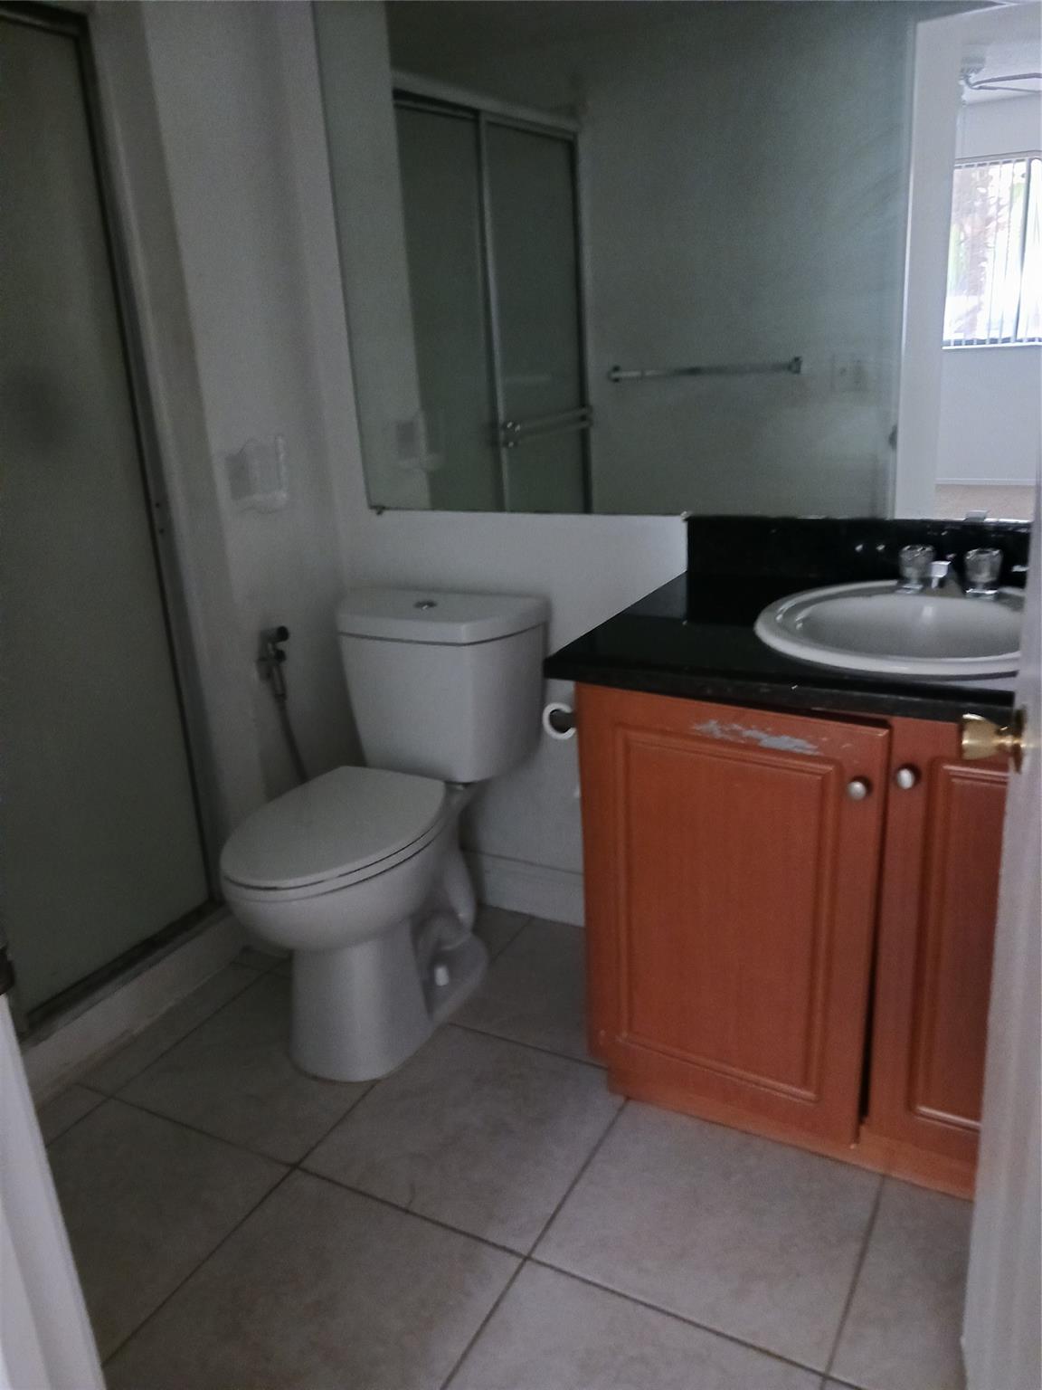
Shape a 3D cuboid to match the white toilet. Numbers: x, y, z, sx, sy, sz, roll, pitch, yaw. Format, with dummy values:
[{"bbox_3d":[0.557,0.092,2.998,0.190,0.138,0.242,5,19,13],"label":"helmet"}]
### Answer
[{"bbox_3d":[-0.293,0.256,2.136,0.464,0.771,0.736,6,22,28],"label":"white toilet"}]

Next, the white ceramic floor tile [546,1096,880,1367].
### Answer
[{"bbox_3d":[0.299,0.789,1.666,0.434,0.010,0.414,6,22,28],"label":"white ceramic floor tile"}]

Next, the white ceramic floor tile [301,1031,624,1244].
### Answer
[{"bbox_3d":[-0.080,0.743,1.880,0.434,0.010,0.434,6,22,28],"label":"white ceramic floor tile"}]

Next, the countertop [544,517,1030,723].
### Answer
[{"bbox_3d":[0.583,-0.134,1.608,0.959,0.140,0.563,6,22,28],"label":"countertop"}]

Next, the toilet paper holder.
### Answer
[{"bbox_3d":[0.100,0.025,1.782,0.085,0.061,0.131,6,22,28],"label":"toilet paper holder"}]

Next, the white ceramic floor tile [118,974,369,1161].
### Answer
[{"bbox_3d":[-0.464,0.700,2.086,0.434,0.010,0.434,6,22,28],"label":"white ceramic floor tile"}]

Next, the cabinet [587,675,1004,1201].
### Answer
[{"bbox_3d":[0.630,0.304,1.766,0.913,0.795,0.537,6,22,28],"label":"cabinet"}]

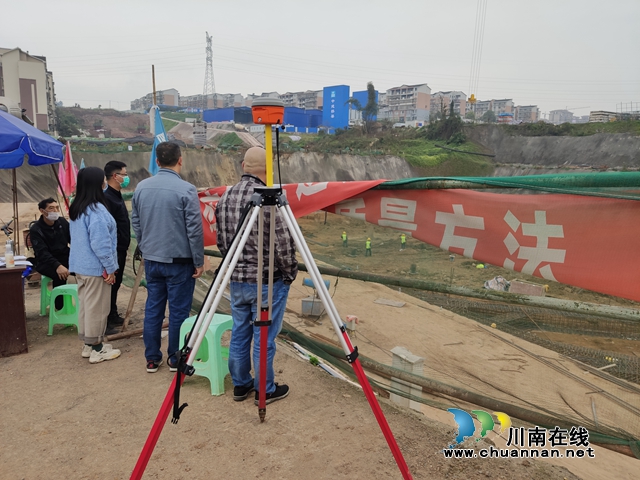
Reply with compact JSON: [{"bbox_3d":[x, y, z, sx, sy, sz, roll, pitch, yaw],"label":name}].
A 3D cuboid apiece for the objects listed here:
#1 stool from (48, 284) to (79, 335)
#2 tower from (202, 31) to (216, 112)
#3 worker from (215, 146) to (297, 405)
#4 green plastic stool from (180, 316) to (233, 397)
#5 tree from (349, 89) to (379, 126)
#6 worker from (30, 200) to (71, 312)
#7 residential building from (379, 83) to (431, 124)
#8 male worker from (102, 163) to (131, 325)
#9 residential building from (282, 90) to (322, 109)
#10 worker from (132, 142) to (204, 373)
[{"bbox_3d":[-2.428,0.673,4.767,0.355,0.455,0.355,1,6,3],"label":"stool"},{"bbox_3d":[-61.253,-92.035,267.308,8.000,45.500,9.500,2,6,10],"label":"tower"},{"bbox_3d":[-0.422,0.232,3.244,0.540,1.686,0.380,2,6,18],"label":"worker"},{"bbox_3d":[-0.763,0.817,3.497,0.360,0.460,0.360,4,7,29],"label":"green plastic stool"},{"bbox_3d":[11.300,-34.300,125.000,7.800,10.800,6.500,0,6,0],"label":"tree"},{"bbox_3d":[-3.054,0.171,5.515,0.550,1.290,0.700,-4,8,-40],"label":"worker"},{"bbox_3d":[48.193,-77.448,274.091,24.000,21.500,13.000,6,8,43],"label":"residential building"},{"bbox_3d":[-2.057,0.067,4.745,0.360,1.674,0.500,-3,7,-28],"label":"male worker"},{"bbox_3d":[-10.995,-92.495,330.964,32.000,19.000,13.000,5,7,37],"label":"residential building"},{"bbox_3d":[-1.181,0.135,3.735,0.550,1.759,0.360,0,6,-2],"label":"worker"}]

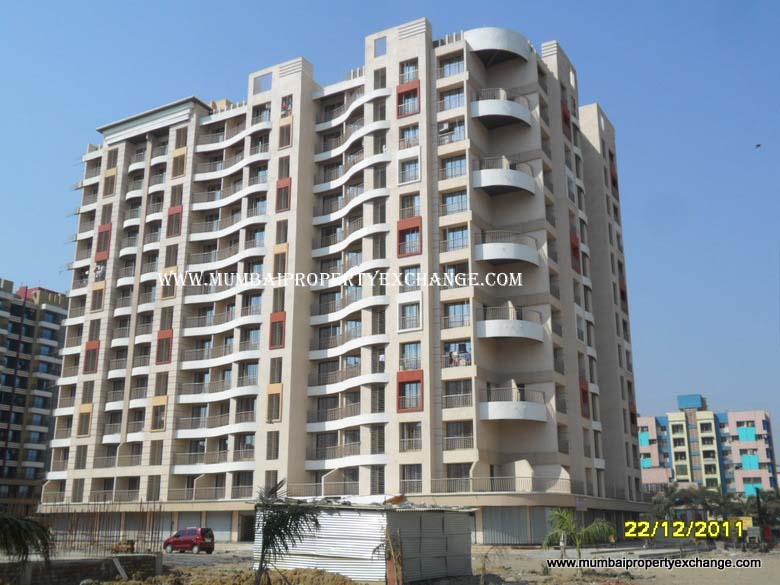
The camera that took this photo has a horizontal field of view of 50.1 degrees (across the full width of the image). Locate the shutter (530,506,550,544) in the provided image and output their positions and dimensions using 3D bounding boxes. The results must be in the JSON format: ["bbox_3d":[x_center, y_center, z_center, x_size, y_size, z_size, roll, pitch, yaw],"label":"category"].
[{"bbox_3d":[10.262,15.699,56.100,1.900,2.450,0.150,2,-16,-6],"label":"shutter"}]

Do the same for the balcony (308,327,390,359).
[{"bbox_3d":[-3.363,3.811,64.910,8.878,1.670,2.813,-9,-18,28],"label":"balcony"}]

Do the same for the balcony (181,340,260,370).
[{"bbox_3d":[-13.939,5.276,70.016,8.907,1.670,1.699,-9,-18,28],"label":"balcony"}]

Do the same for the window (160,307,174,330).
[{"bbox_3d":[-19.678,2.330,73.927,1.450,2.049,0.150,-9,-18,28],"label":"window"}]

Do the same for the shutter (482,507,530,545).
[{"bbox_3d":[7.526,15.167,54.332,3.087,2.391,0.120,-6,-17,21],"label":"shutter"}]

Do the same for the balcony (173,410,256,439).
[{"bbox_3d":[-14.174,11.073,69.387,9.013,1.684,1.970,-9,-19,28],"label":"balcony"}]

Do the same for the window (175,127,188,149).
[{"bbox_3d":[-20.069,-14.877,80.629,1.430,2.100,0.180,-9,-19,28],"label":"window"}]

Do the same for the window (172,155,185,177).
[{"bbox_3d":[-19.888,-11.898,78.789,1.455,2.050,0.200,-9,-18,29],"label":"window"}]

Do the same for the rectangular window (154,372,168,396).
[{"bbox_3d":[-19.527,7.838,71.289,1.420,2.050,0.200,-9,-19,29],"label":"rectangular window"}]

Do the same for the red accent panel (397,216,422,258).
[{"bbox_3d":[1.515,-4.195,63.581,2.059,2.975,0.246,-9,-19,28],"label":"red accent panel"}]

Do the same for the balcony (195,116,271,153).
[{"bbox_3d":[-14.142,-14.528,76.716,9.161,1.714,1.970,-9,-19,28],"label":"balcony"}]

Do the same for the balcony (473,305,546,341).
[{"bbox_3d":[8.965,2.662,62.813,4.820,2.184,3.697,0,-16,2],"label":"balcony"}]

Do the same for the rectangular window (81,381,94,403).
[{"bbox_3d":[-27.892,9.259,77.059,1.322,2.085,0.203,-9,-19,28],"label":"rectangular window"}]

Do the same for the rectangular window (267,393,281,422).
[{"bbox_3d":[-9.063,9.116,65.881,1.272,2.187,0.203,-9,-19,28],"label":"rectangular window"}]

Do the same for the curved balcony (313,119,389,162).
[{"bbox_3d":[-3.210,-12.793,68.880,8.650,1.600,2.700,-9,-19,29],"label":"curved balcony"}]

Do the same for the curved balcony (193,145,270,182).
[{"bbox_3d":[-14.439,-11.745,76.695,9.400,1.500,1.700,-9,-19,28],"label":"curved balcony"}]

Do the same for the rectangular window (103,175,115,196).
[{"bbox_3d":[-27.982,-10.613,83.381,1.426,2.071,0.200,-9,-18,29],"label":"rectangular window"}]

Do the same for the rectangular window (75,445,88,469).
[{"bbox_3d":[-27.711,14.828,74.984,1.450,2.049,0.150,-9,-18,28],"label":"rectangular window"}]

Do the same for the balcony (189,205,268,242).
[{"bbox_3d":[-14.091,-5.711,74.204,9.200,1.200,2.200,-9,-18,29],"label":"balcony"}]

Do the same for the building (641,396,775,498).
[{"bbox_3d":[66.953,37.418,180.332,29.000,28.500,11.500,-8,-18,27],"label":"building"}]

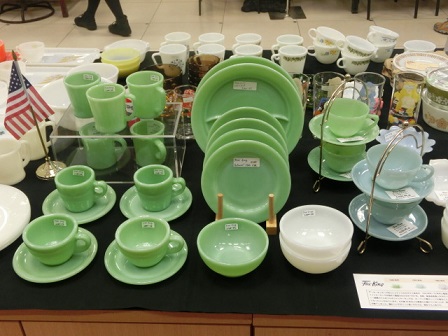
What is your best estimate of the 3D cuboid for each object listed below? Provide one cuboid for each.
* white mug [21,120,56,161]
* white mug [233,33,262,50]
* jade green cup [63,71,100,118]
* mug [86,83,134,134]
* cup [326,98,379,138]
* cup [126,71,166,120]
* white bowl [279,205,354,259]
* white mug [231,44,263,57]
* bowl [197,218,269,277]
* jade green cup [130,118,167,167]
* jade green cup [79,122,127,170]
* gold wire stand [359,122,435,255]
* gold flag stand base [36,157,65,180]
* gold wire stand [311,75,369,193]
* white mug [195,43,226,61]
[{"bbox_3d":[-0.456,-0.077,1.192,0.117,0.086,0.087,-8,36,-10],"label":"white mug"},{"bbox_3d":[0.074,-0.389,1.656,0.108,0.086,0.083,-27,42,-32],"label":"white mug"},{"bbox_3d":[-0.298,-0.159,1.102,0.108,0.084,0.079,14,38,20],"label":"jade green cup"},{"bbox_3d":[-0.237,-0.128,1.075,0.106,0.088,0.081,-6,34,-7],"label":"mug"},{"bbox_3d":[0.272,-0.101,1.047,0.119,0.059,0.093,6,36,10],"label":"cup"},{"bbox_3d":[-0.161,-0.154,1.089,0.081,0.084,0.110,-28,44,-33],"label":"cup"},{"bbox_3d":[0.164,0.127,0.880,0.127,0.058,0.127,-1,34,1],"label":"white bowl"},{"bbox_3d":[0.071,-0.333,1.574,0.108,0.086,0.083,-25,41,-31],"label":"white mug"},{"bbox_3d":[0.018,0.152,0.888,0.127,0.058,0.127,-1,34,1],"label":"bowl"},{"bbox_3d":[-0.166,-0.050,1.147,0.078,0.087,0.107,-23,41,-28],"label":"jade green cup"},{"bbox_3d":[-0.273,-0.049,1.152,0.113,0.086,0.084,8,36,11],"label":"jade green cup"},{"bbox_3d":[0.319,0.020,0.912,0.148,0.235,0.155,-2,34,0],"label":"gold wire stand"},{"bbox_3d":[-0.412,-0.008,1.165,0.072,0.036,0.072,-1,34,0],"label":"gold flag stand base"},{"bbox_3d":[0.255,-0.090,1.062,0.136,0.246,0.139,-1,35,0],"label":"gold wire stand"},{"bbox_3d":[-0.048,-0.326,1.524,0.115,0.081,0.087,-25,42,-30],"label":"white mug"}]

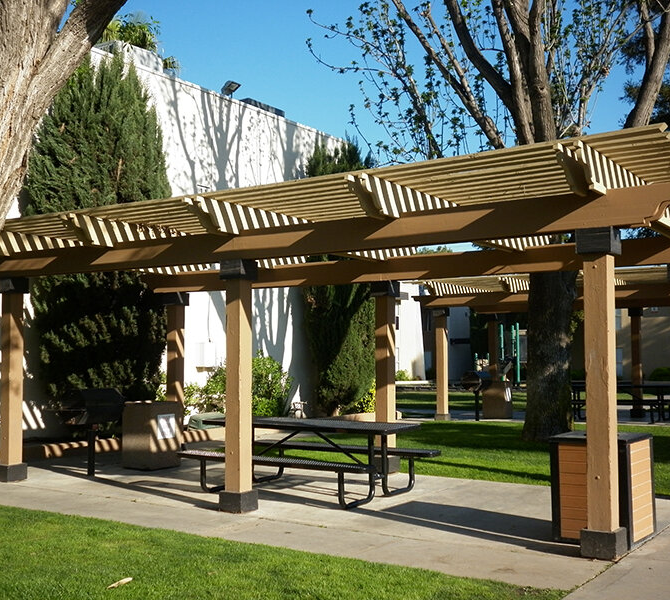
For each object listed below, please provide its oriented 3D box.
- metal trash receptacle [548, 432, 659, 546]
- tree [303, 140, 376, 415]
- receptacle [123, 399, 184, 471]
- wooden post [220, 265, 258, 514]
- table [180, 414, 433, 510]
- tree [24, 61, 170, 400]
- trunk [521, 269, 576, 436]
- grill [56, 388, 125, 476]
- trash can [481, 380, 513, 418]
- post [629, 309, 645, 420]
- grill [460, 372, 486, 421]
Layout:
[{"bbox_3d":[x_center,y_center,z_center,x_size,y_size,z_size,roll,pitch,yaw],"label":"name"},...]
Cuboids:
[{"bbox_3d":[2.269,1.584,7.629,0.656,0.848,0.697,-2,-4,34],"label":"metal trash receptacle"},{"bbox_3d":[0.125,-0.605,20.481,1.650,6.466,1.700,0,-4,0],"label":"tree"},{"bbox_3d":[-2.520,1.855,12.457,0.574,0.896,0.574,-2,-4,34],"label":"receptacle"},{"bbox_3d":[-0.972,0.858,9.152,0.273,2.512,0.273,-2,-4,34],"label":"wooden post"},{"bbox_3d":[-0.296,1.770,10.103,2.496,0.763,1.508,-3,-4,33],"label":"table"},{"bbox_3d":[-3.763,-0.999,14.276,2.050,6.148,2.250,0,-4,0],"label":"tree"},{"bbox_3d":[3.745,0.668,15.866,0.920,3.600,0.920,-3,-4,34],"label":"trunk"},{"bbox_3d":[-3.122,1.701,11.580,0.531,1.110,0.682,-2,-4,34],"label":"grill"},{"bbox_3d":[3.788,2.316,21.059,0.563,0.888,0.563,-2,-4,34],"label":"trash can"},{"bbox_3d":[7.016,1.450,20.993,0.273,2.512,0.273,-2,-4,34],"label":"post"},{"bbox_3d":[3.210,2.161,20.232,0.531,1.110,0.682,-2,-4,34],"label":"grill"}]

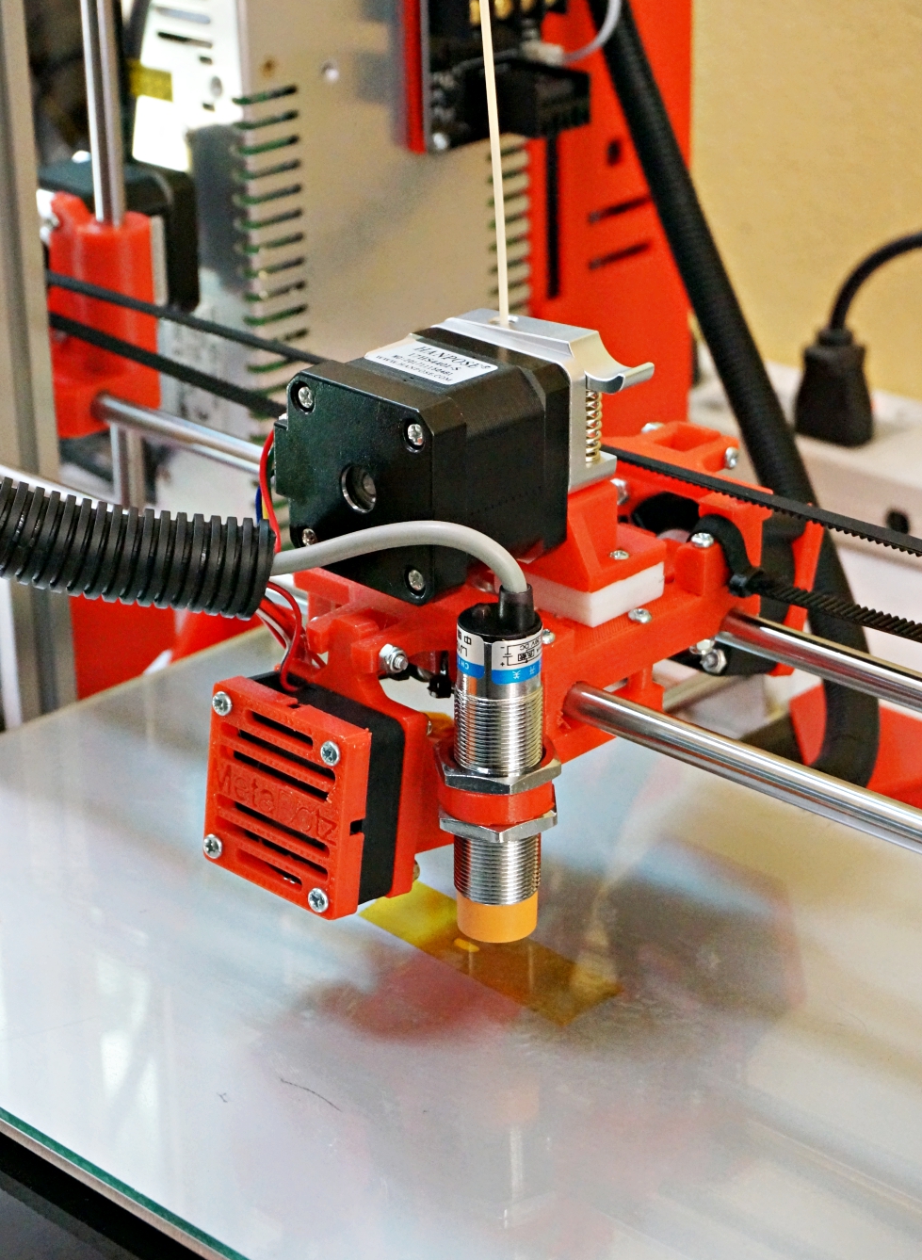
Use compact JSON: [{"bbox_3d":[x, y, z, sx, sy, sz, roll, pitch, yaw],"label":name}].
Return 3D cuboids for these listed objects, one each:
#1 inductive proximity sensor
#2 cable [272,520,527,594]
[{"bbox_3d":[0.008,0.026,0.589,0.025,0.077,0.025,0,25,0],"label":"inductive proximity sensor"},{"bbox_3d":[-0.016,-0.015,0.586,0.062,0.026,0.017,19,30,35],"label":"cable"}]

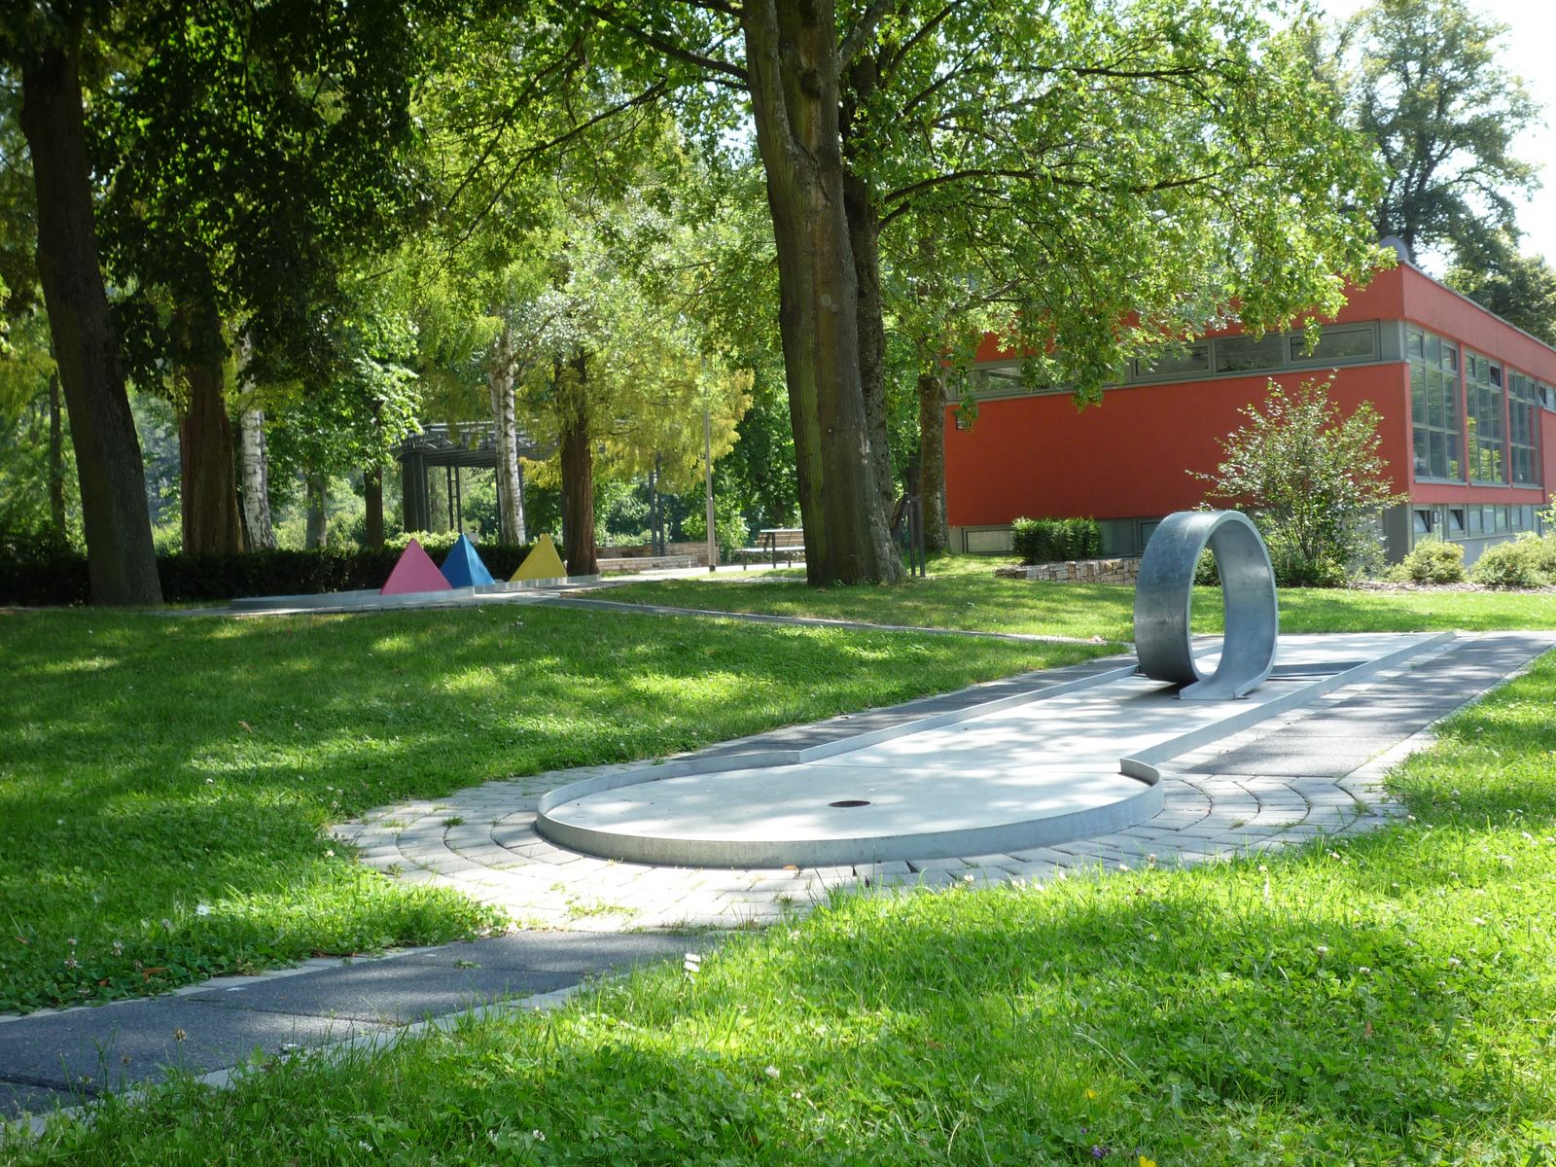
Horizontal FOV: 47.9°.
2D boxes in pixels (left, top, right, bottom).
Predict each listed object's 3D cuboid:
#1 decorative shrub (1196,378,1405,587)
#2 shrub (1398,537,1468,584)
[{"bbox_3d":[7.463,-1.430,25.000,2.900,2.920,2.600,-2,1,17],"label":"decorative shrub"},{"bbox_3d":[8.596,-0.303,23.000,0.890,0.610,0.820,-2,1,21],"label":"shrub"}]

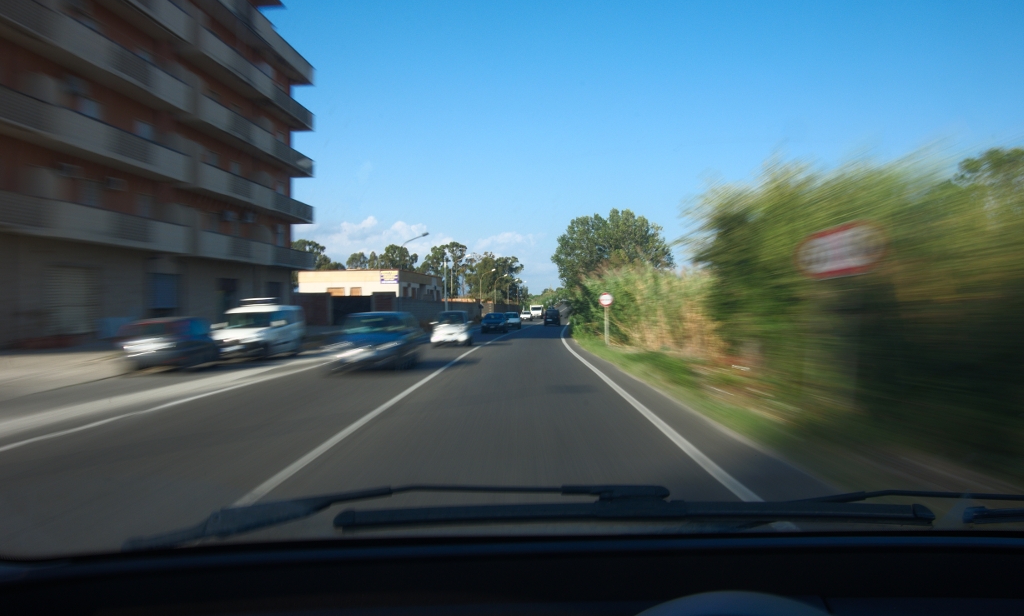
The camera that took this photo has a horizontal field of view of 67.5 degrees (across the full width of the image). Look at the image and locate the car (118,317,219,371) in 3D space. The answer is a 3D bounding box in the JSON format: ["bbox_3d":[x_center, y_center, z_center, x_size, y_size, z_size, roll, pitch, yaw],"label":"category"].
[{"bbox_3d":[-9.900,0.920,22.300,1.680,1.430,3.900,0,0,-3],"label":"car"}]

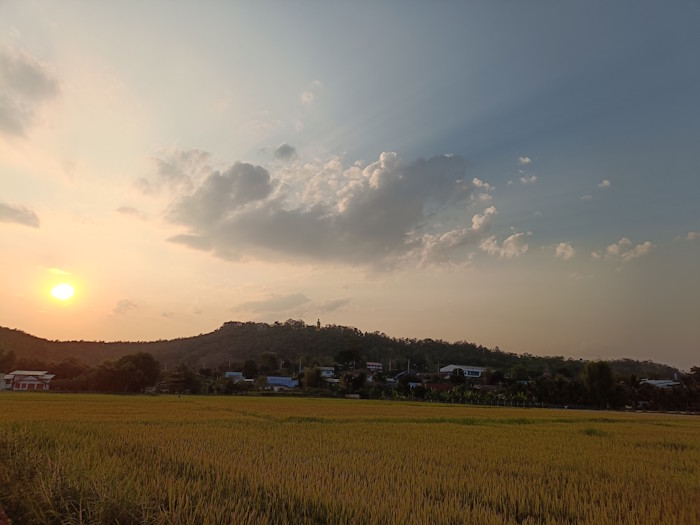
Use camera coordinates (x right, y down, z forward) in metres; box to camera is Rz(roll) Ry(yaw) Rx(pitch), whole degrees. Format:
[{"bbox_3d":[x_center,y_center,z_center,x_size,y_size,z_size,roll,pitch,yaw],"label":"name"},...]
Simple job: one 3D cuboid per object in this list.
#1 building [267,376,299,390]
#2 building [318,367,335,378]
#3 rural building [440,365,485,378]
[{"bbox_3d":[-24.320,44.090,183.210,10.970,4.850,7.500,3,-15,-5],"label":"building"},{"bbox_3d":[-10.370,47.920,219.590,6.420,4.880,6.500,0,-15,5],"label":"building"},{"bbox_3d":[48.930,47.500,219.660,18.540,5.340,10.000,-1,-15,12],"label":"rural building"}]

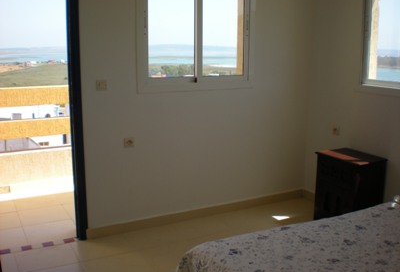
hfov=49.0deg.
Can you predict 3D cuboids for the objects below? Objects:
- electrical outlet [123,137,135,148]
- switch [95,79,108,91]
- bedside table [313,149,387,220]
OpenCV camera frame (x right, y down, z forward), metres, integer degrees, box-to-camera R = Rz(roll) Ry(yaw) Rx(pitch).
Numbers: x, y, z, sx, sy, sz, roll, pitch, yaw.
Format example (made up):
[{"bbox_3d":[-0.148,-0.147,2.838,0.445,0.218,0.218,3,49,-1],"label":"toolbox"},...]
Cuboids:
[{"bbox_3d":[-0.561,0.055,3.492,0.081,0.081,0.012,-6,13,-28],"label":"electrical outlet"},{"bbox_3d":[-0.738,-0.380,3.299,0.081,0.081,0.012,-6,13,-28],"label":"switch"},{"bbox_3d":[1.267,0.474,3.740,0.357,0.622,0.478,-6,13,-28],"label":"bedside table"}]

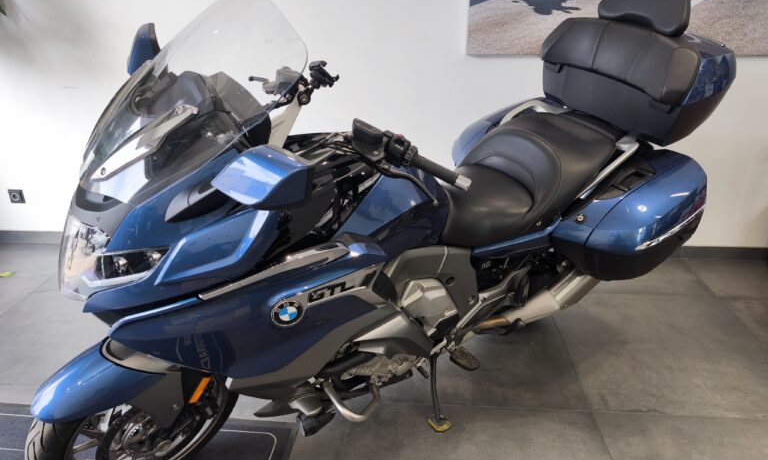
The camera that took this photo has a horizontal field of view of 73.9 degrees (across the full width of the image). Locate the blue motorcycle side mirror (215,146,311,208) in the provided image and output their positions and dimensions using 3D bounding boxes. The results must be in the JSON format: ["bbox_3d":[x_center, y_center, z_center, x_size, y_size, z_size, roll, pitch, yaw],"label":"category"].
[{"bbox_3d":[-0.205,-0.093,0.844,0.145,0.125,0.175,-14,38,-29],"label":"blue motorcycle side mirror"}]

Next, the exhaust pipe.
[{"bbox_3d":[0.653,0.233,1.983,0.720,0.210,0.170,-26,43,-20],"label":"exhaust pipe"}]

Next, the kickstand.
[{"bbox_3d":[0.192,0.588,1.866,0.100,0.250,0.130,-14,27,-29],"label":"kickstand"}]

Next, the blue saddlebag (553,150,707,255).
[{"bbox_3d":[0.902,-0.048,1.795,0.630,0.390,0.250,-14,38,-29],"label":"blue saddlebag"}]

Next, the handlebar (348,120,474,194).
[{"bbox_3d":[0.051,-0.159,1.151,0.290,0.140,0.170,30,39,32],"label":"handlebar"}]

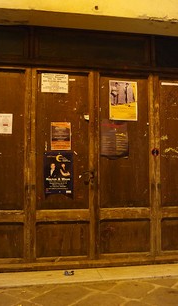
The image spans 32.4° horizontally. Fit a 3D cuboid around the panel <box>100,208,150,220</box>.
[{"bbox_3d":[0.384,0.642,3.236,0.545,0.110,0.040,0,-4,-9],"label":"panel"}]

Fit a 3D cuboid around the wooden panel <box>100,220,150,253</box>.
[{"bbox_3d":[0.380,0.874,3.229,0.542,0.356,0.040,0,-4,-9],"label":"wooden panel"}]

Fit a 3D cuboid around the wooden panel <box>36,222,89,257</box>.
[{"bbox_3d":[-0.267,0.880,3.124,0.543,0.362,0.040,0,-4,-9],"label":"wooden panel"}]

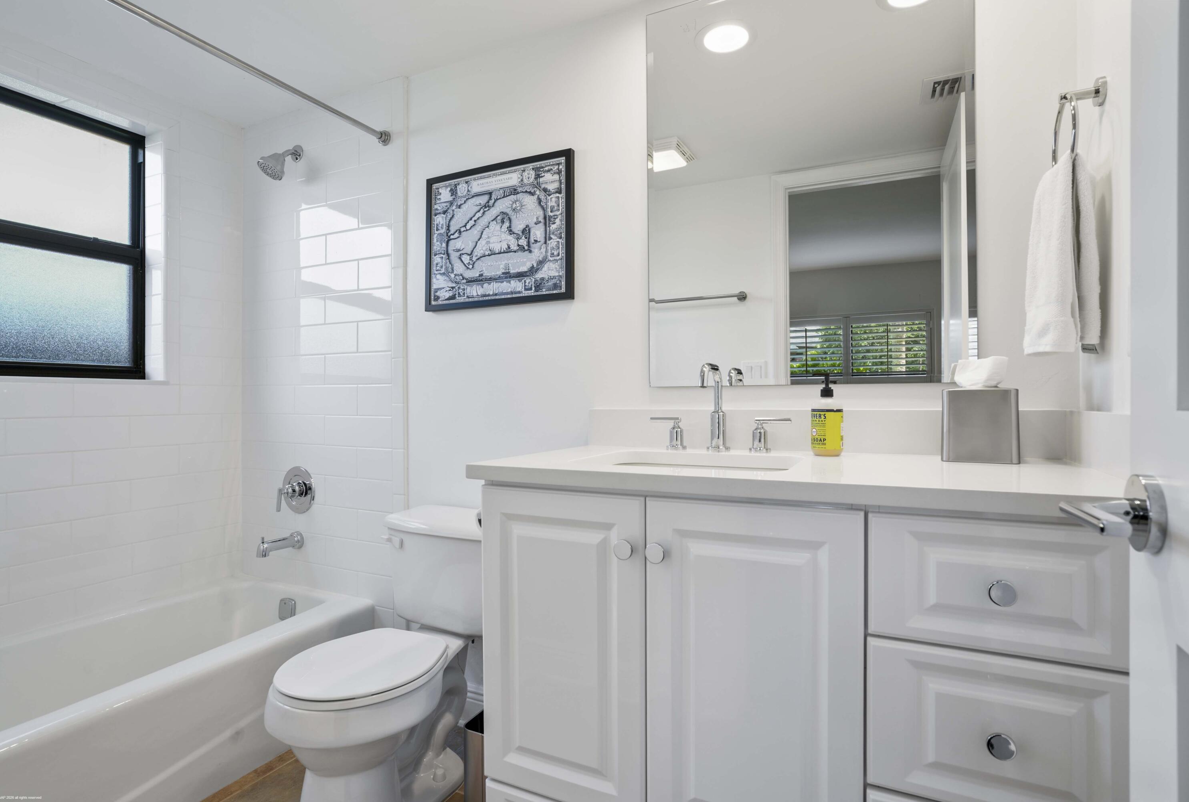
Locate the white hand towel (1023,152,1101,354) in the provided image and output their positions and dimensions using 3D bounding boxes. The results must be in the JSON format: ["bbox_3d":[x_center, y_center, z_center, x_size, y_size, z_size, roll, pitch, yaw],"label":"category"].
[{"bbox_3d":[0.807,-0.243,1.045,0.074,0.314,0.211,0,0,26],"label":"white hand towel"}]

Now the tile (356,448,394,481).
[{"bbox_3d":[-0.747,0.215,2.057,0.158,0.106,0.010,0,0,26],"label":"tile"}]

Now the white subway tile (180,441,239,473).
[{"bbox_3d":[-1.444,0.211,2.268,0.010,0.106,0.230,0,0,26],"label":"white subway tile"}]

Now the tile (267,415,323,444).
[{"bbox_3d":[-1.113,0.105,2.250,0.315,0.107,0.010,0,0,26],"label":"tile"}]

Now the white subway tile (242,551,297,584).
[{"bbox_3d":[-1.247,0.637,2.308,0.309,0.093,0.010,0,0,26],"label":"white subway tile"}]

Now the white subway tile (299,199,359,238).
[{"bbox_3d":[-0.946,-0.642,2.129,0.312,0.105,0.009,0,0,26],"label":"white subway tile"}]

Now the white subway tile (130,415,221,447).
[{"bbox_3d":[-1.495,0.104,2.164,0.010,0.106,0.312,0,0,26],"label":"white subway tile"}]

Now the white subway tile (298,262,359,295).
[{"bbox_3d":[-0.947,-0.429,2.129,0.312,0.105,0.009,0,0,26],"label":"white subway tile"}]

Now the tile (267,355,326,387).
[{"bbox_3d":[-1.122,-0.113,2.267,0.318,0.108,0.009,0,0,26],"label":"tile"}]

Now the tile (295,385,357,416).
[{"bbox_3d":[-0.970,-0.004,2.180,0.315,0.107,0.010,0,0,26],"label":"tile"}]

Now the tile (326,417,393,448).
[{"bbox_3d":[-0.819,0.106,2.092,0.319,0.106,0.010,0,0,26],"label":"tile"}]

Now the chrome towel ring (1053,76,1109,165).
[{"bbox_3d":[0.888,-0.489,1.097,0.064,0.180,0.158,0,0,26],"label":"chrome towel ring"}]

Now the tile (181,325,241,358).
[{"bbox_3d":[-1.466,-0.224,2.302,0.009,0.108,0.232,0,0,26],"label":"tile"}]

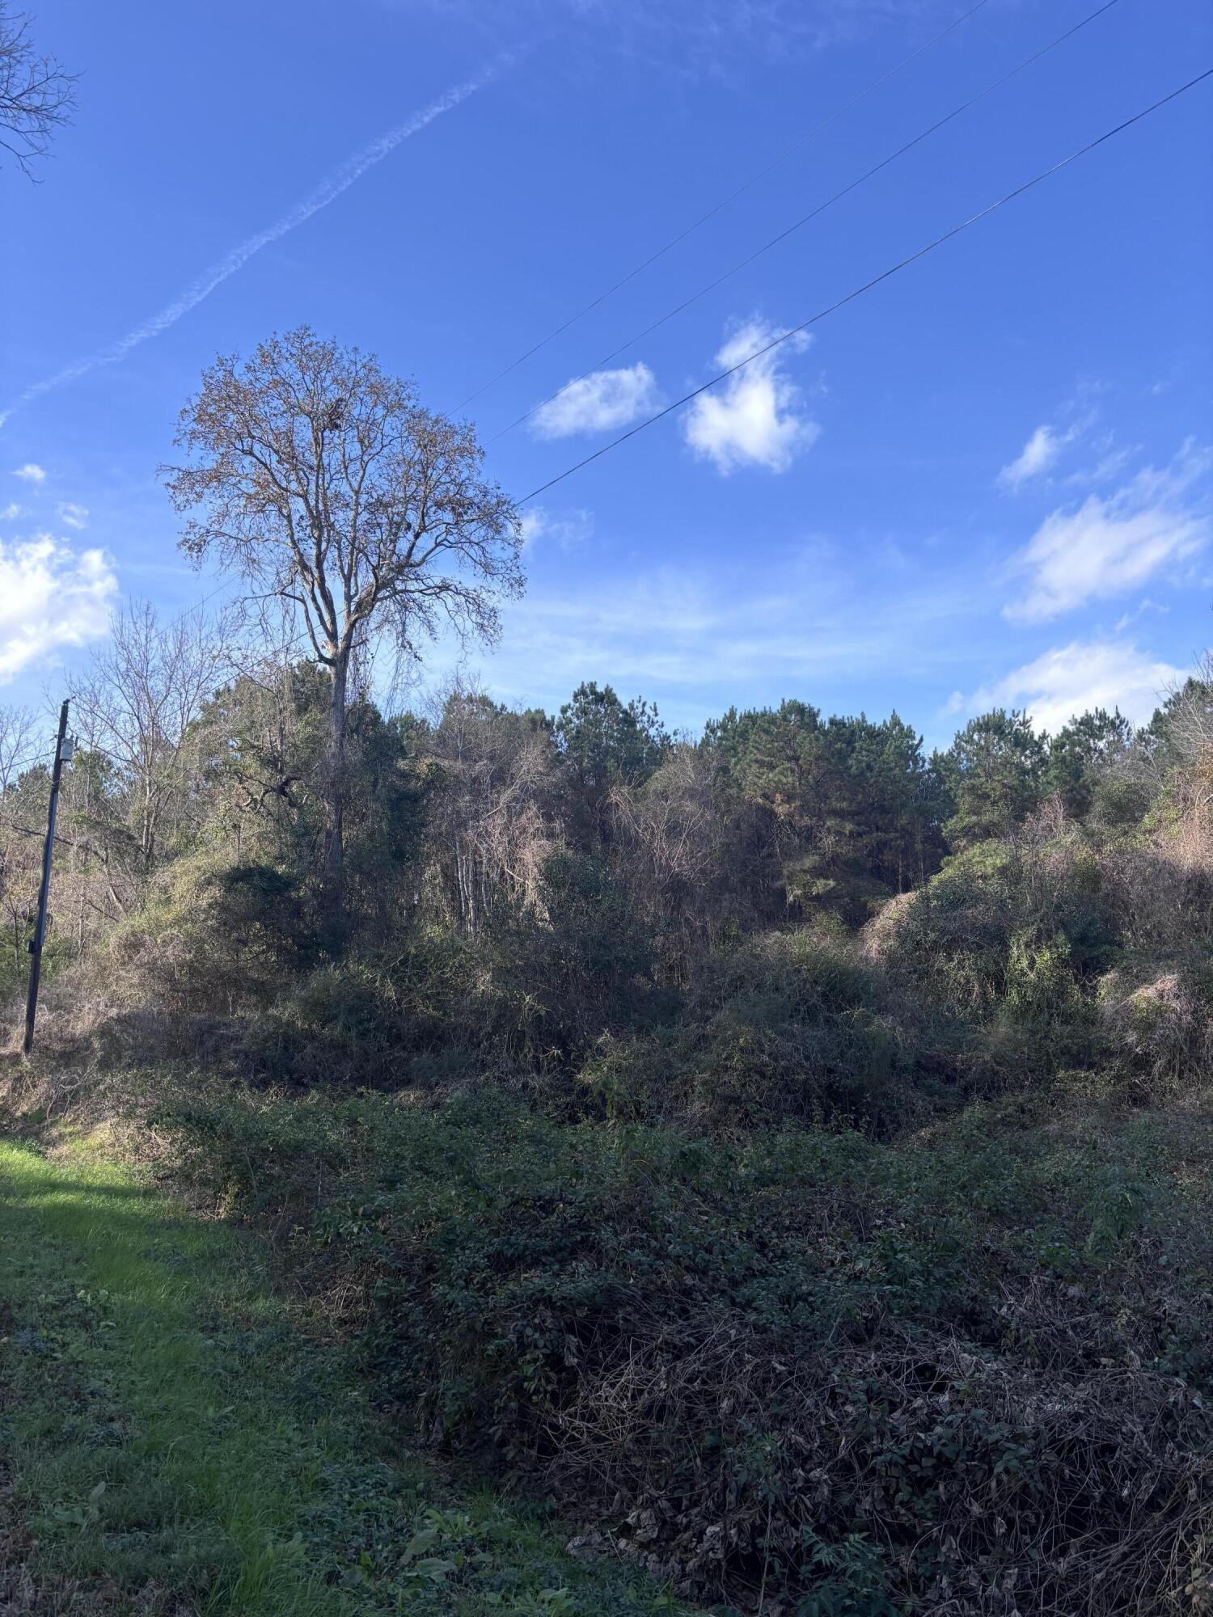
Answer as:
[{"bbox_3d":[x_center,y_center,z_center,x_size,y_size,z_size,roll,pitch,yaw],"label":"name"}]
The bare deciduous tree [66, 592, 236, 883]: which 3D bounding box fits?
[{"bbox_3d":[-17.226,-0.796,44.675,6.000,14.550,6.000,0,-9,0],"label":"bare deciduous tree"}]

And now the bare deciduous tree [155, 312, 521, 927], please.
[{"bbox_3d":[-9.646,-5.631,42.403,12.200,23.790,12.200,0,-9,0],"label":"bare deciduous tree"}]

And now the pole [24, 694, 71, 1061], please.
[{"bbox_3d":[-15.879,1.830,34.640,0.500,10.170,0.450,2,-9,0],"label":"pole"}]

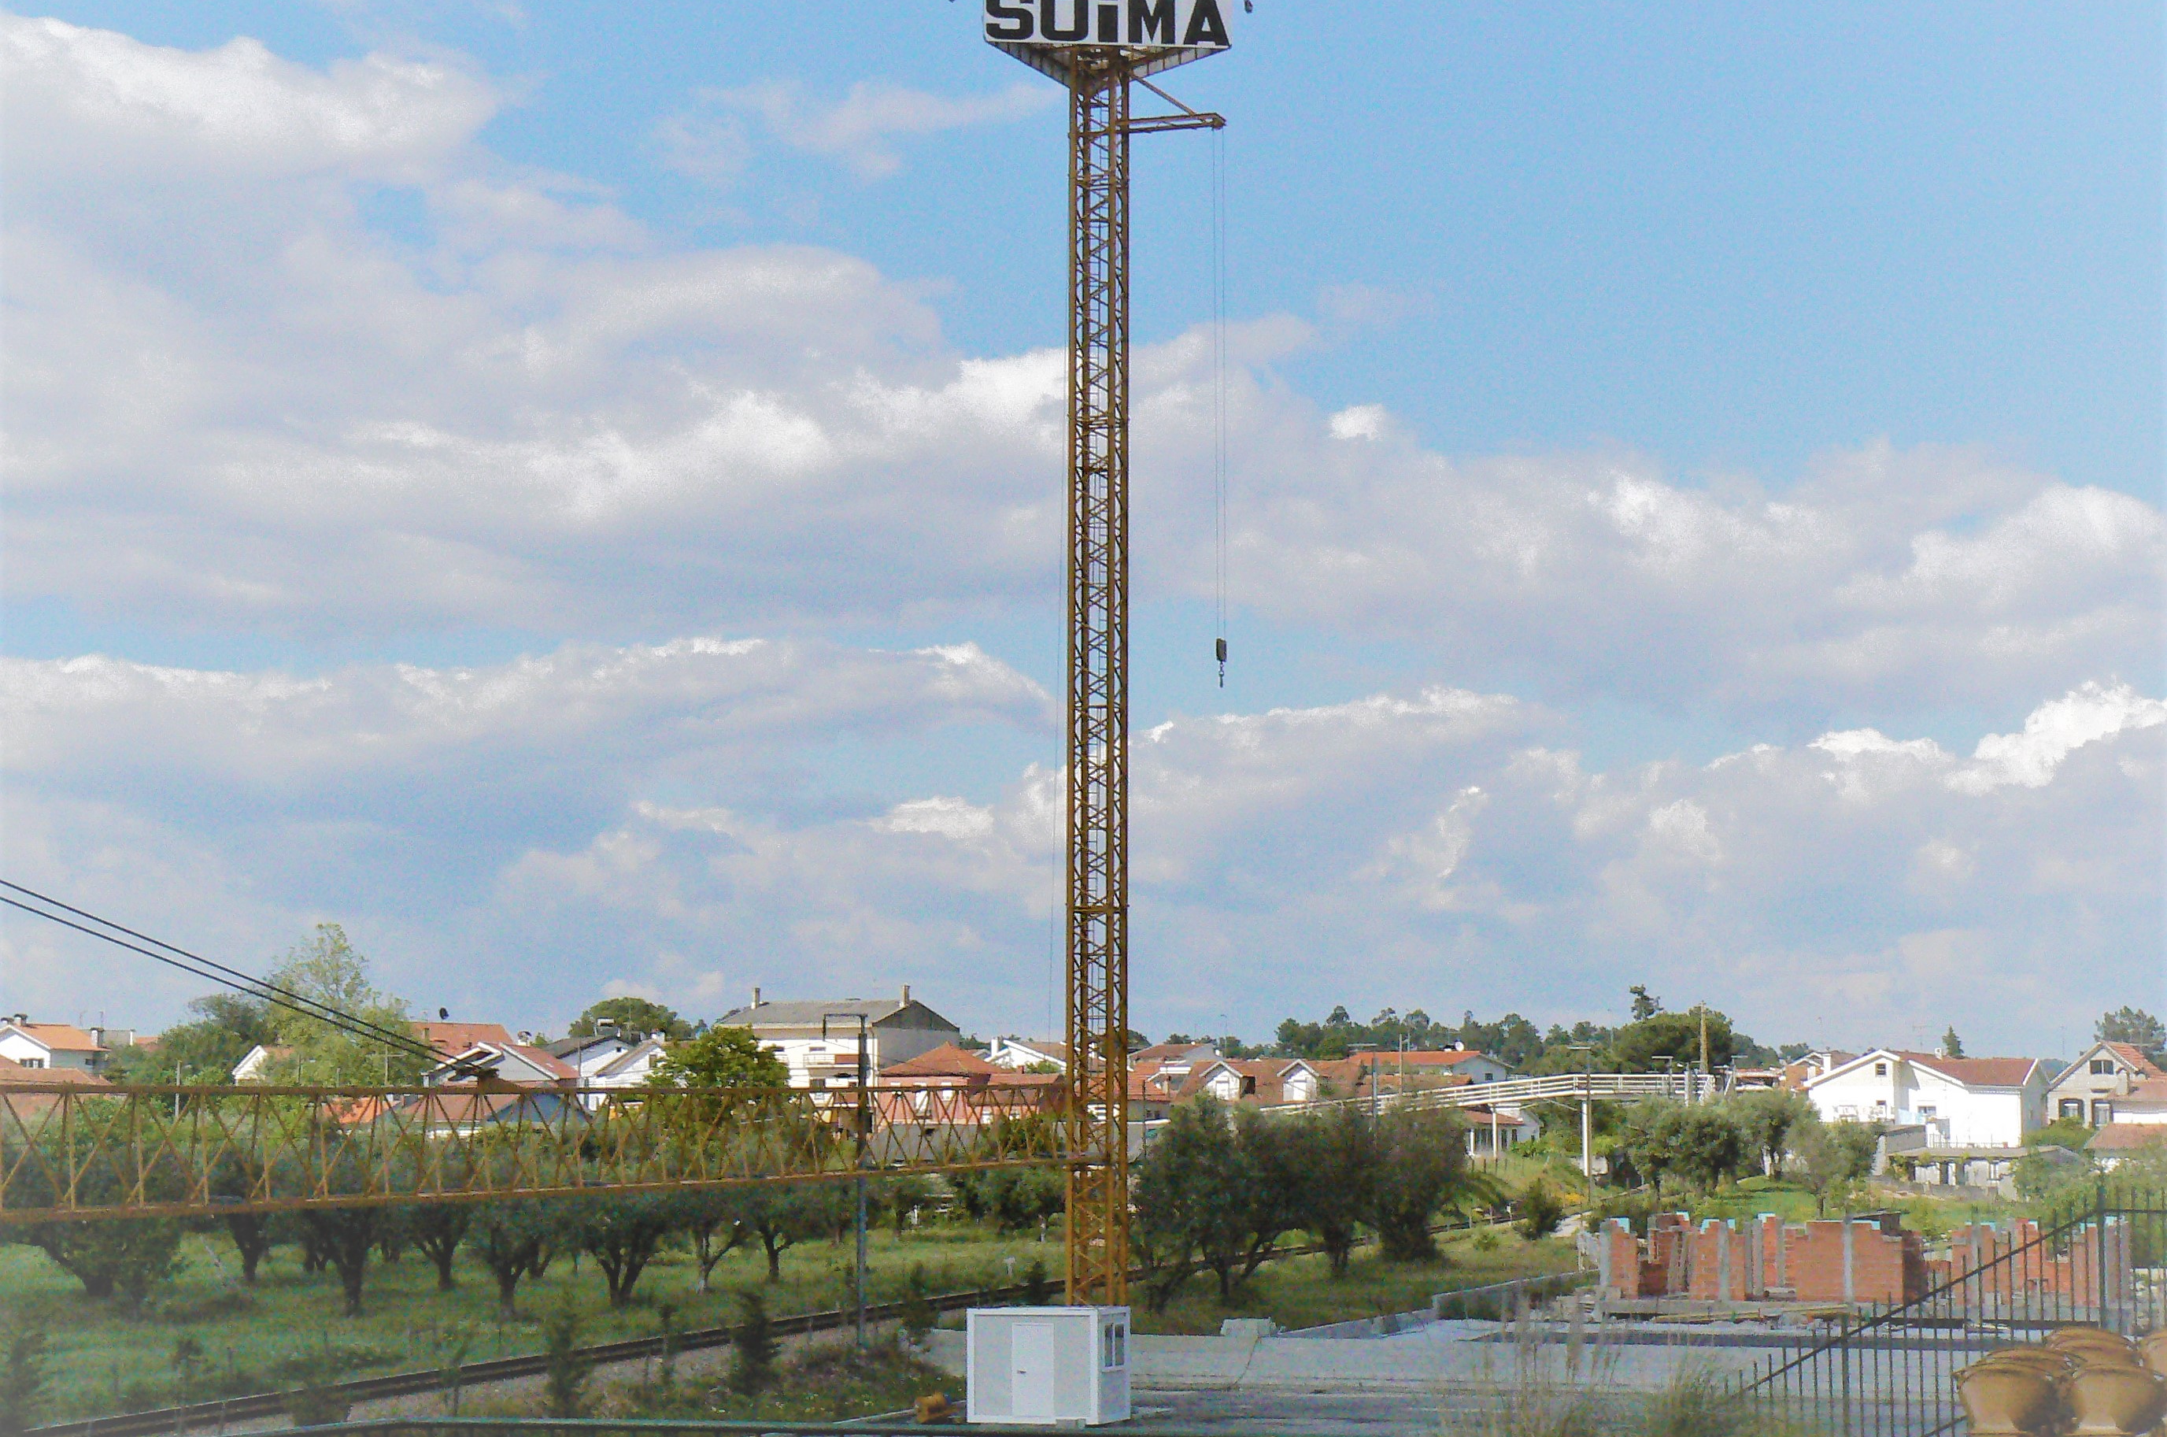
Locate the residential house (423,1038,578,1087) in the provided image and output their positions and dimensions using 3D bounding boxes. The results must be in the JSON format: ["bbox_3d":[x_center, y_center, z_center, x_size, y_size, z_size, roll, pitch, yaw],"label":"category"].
[{"bbox_3d":[-42.371,26.118,306.910,10.300,5.960,9.500,-1,-6,15],"label":"residential house"}]

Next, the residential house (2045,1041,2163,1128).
[{"bbox_3d":[77.695,28.063,320.787,9.000,7.499,10.000,-2,-6,24],"label":"residential house"}]

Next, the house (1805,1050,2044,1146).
[{"bbox_3d":[63.545,29.137,320.684,16.800,8.383,11.000,-3,-6,25],"label":"house"}]

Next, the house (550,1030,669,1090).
[{"bbox_3d":[-35.446,27.304,323.874,9.500,6.803,10.000,-2,-6,20],"label":"house"}]

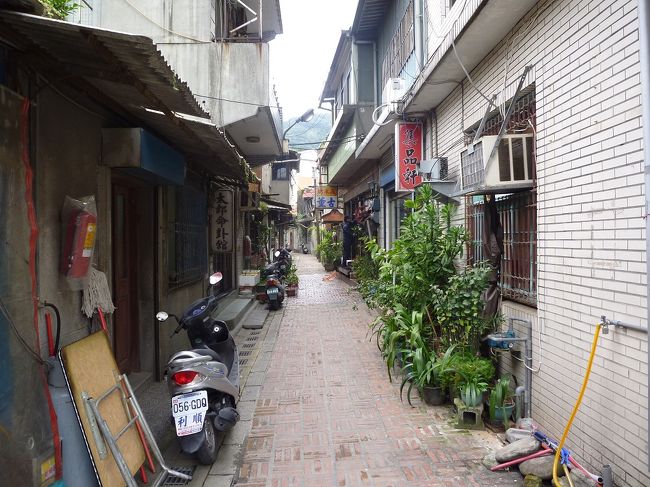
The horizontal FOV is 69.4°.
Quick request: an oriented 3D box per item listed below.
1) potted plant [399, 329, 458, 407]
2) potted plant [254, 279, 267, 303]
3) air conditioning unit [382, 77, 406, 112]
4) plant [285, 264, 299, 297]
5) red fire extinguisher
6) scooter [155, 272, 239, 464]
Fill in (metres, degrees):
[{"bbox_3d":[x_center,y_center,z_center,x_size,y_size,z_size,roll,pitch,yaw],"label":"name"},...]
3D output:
[{"bbox_3d":[0.985,1.165,4.470,0.540,0.680,0.520,0,0,0],"label":"potted plant"},{"bbox_3d":[-1.560,1.180,11.650,0.330,0.530,0.330,0,0,0],"label":"potted plant"},{"bbox_3d":[1.355,-2.866,9.160,0.280,0.480,0.720,0,0,-4],"label":"air conditioning unit"},{"bbox_3d":[-0.935,1.020,12.900,0.400,0.860,0.400,0,0,0],"label":"plant"},{"bbox_3d":[-1.680,0.000,3.220,0.155,0.470,0.165,2,-4,13],"label":"red fire extinguisher"},{"bbox_3d":[-0.995,0.950,3.860,0.650,1.150,1.750,-7,0,-9],"label":"scooter"}]

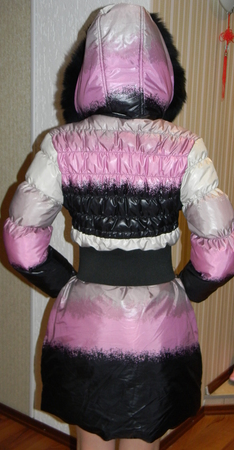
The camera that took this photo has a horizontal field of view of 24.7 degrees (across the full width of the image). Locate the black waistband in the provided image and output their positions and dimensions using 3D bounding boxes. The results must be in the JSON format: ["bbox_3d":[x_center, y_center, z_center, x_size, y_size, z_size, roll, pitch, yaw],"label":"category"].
[{"bbox_3d":[0.024,0.097,1.502,0.270,0.108,0.200,2,10,0],"label":"black waistband"}]

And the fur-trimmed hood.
[{"bbox_3d":[0.020,-0.402,1.431,0.330,0.335,0.300,2,10,0],"label":"fur-trimmed hood"}]

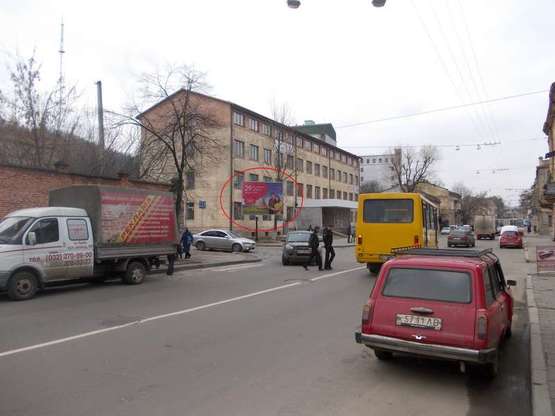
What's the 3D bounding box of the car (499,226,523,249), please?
[{"bbox_3d":[21.105,2.872,40.426,1.690,1.460,4.100,-1,-3,29],"label":"car"}]

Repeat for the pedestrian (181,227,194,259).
[{"bbox_3d":[-4.793,1.856,23.839,0.600,1.660,0.420,-2,-3,37],"label":"pedestrian"}]

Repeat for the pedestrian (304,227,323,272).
[{"bbox_3d":[1.487,1.698,18.434,0.700,1.790,0.520,0,-2,20],"label":"pedestrian"}]

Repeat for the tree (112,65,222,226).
[{"bbox_3d":[-6.315,-2.770,26.158,6.200,11.000,6.000,1,-3,-14],"label":"tree"}]

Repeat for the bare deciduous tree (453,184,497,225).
[{"bbox_3d":[52.114,0.200,118.256,10.800,13.300,9.800,-1,-3,29],"label":"bare deciduous tree"}]

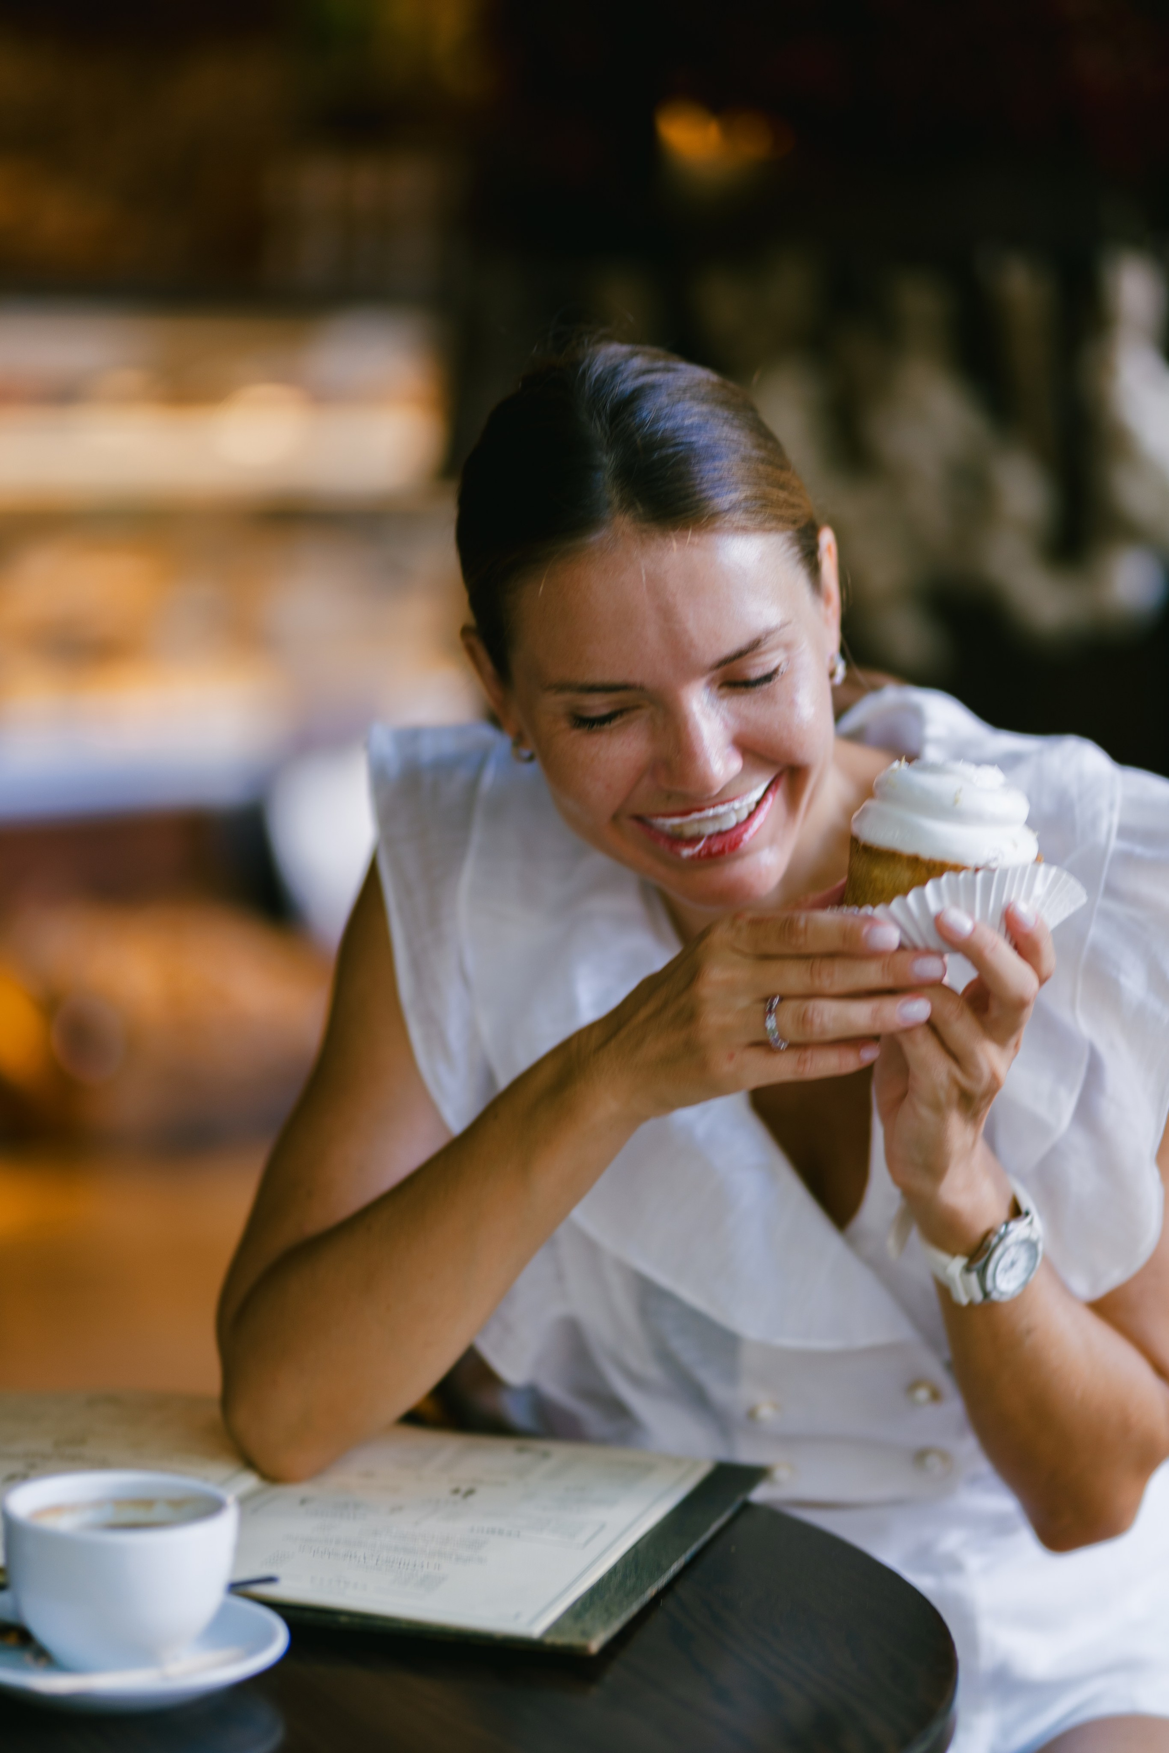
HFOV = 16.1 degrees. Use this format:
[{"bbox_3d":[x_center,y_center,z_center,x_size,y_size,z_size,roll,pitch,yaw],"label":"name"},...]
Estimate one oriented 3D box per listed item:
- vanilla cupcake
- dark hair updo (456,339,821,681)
[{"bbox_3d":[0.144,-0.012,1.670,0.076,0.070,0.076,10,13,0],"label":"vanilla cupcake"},{"bbox_3d":[0.023,-0.140,1.803,0.158,0.190,0.215,-14,26,-10],"label":"dark hair updo"}]

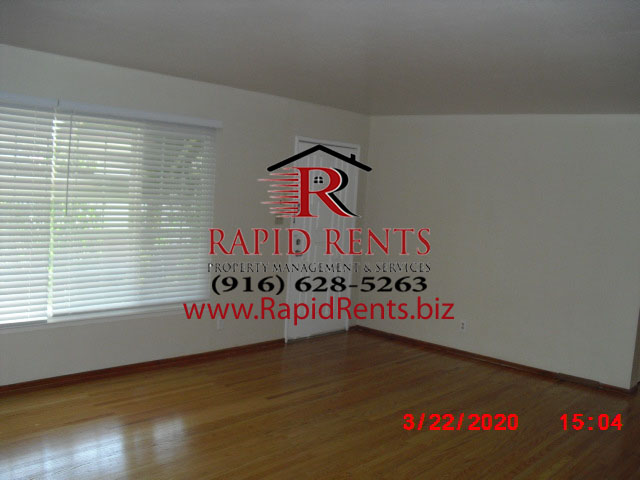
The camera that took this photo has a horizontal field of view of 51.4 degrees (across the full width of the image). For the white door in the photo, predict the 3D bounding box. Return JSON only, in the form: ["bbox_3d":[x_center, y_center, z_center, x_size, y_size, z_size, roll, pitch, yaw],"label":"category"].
[{"bbox_3d":[0.038,-0.001,7.134,0.080,2.090,0.990,7,6,43],"label":"white door"}]

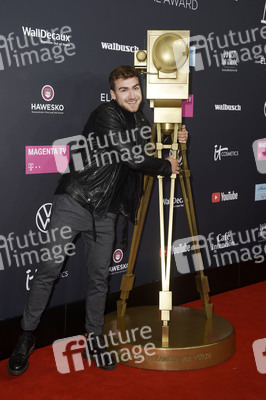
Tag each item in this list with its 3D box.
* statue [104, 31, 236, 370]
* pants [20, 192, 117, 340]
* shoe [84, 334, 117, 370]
[{"bbox_3d":[0.231,-0.037,3.689,0.810,1.890,0.810,1,7,4],"label":"statue"},{"bbox_3d":[-0.371,0.359,3.493,0.540,0.850,0.340,-1,7,-11],"label":"pants"},{"bbox_3d":[-0.185,0.873,3.522,0.110,0.125,0.285,-4,8,-31],"label":"shoe"}]

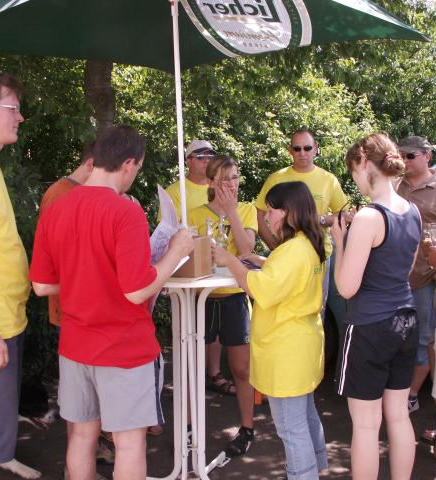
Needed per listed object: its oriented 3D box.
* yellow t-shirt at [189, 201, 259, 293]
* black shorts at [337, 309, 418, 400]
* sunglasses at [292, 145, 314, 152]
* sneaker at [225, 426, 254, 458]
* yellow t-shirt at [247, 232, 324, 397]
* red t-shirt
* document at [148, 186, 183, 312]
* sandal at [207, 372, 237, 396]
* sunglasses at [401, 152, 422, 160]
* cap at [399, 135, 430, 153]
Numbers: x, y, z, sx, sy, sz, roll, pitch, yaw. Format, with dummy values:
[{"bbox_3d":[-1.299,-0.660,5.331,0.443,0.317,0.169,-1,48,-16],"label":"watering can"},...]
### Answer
[{"bbox_3d":[0.028,0.048,3.639,0.420,0.540,0.270,0,5,6],"label":"yellow t-shirt"},{"bbox_3d":[0.683,0.483,2.755,0.370,0.390,0.300,-4,6,-35],"label":"black shorts"},{"bbox_3d":[0.548,-0.587,4.150,0.145,0.045,0.140,0,6,3],"label":"sunglasses"},{"bbox_3d":[0.128,1.149,3.688,0.100,0.115,0.265,3,6,31],"label":"sneaker"},{"bbox_3d":[0.320,0.353,3.070,0.340,0.760,0.490,2,7,25],"label":"yellow t-shirt"},{"bbox_3d":[-0.508,0.150,2.660,0.530,0.730,0.330,1,6,13],"label":"red t-shirt"},{"bbox_3d":[-0.264,0.037,2.820,0.320,0.520,0.140,2,6,20],"label":"document"},{"bbox_3d":[0.026,1.057,4.734,0.275,0.110,0.105,3,6,37],"label":"sandal"},{"bbox_3d":[1.214,-0.523,4.050,0.130,0.043,0.140,-4,6,-37],"label":"sunglasses"},{"bbox_3d":[1.234,-0.603,4.083,0.250,0.125,0.175,-4,6,-37],"label":"cap"}]

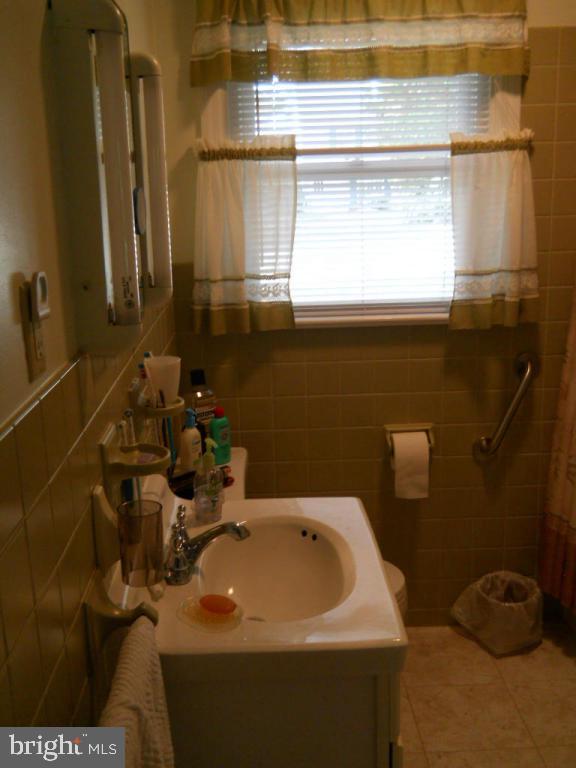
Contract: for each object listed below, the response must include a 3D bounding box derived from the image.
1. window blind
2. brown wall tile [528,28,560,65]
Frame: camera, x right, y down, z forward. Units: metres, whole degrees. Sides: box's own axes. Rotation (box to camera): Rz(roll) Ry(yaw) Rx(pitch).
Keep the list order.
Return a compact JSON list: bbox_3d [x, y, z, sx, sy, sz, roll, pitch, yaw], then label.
[{"bbox_3d":[0.222,-0.615,2.511,0.782,0.866,0.045,-2,14,-2],"label":"window blind"},{"bbox_3d":[0.747,-0.988,2.410,0.107,0.109,0.010,-2,14,-2],"label":"brown wall tile"}]

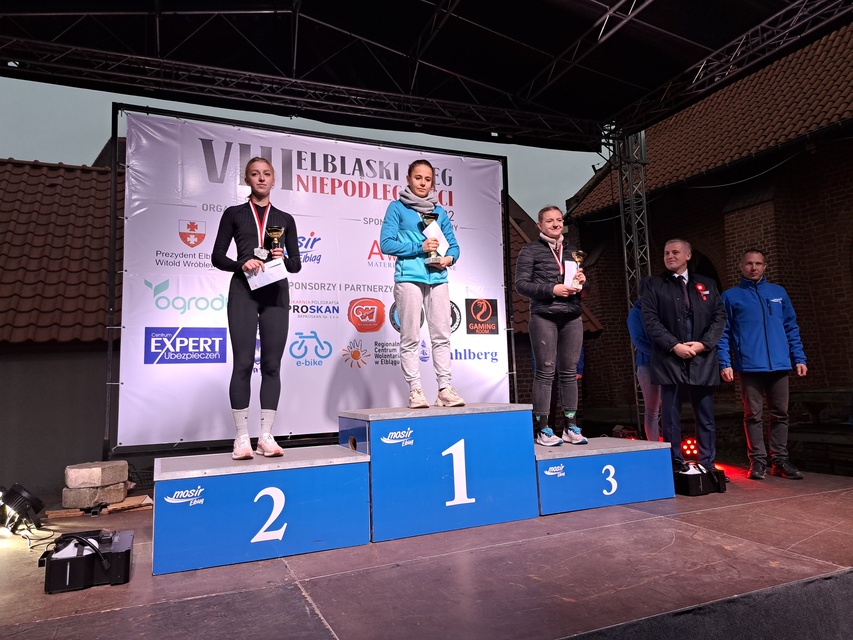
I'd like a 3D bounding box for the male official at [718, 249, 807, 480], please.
[{"bbox_3d":[2.598,0.317,4.580,0.576,1.742,0.360,-4,-6,17],"label":"male official"}]

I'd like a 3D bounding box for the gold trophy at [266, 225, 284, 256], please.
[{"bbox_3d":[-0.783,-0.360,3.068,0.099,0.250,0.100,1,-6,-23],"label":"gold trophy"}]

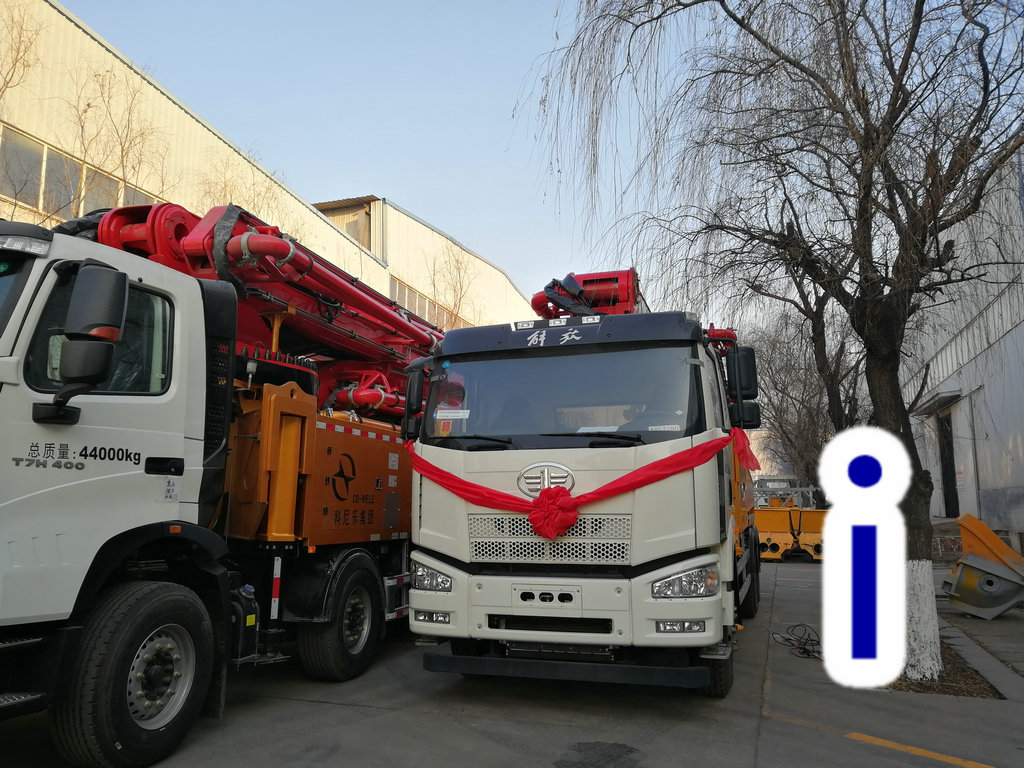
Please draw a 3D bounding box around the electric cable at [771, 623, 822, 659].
[{"bbox_3d":[3.240,2.857,8.982,0.680,0.150,1.450,-3,-9,19],"label":"electric cable"}]

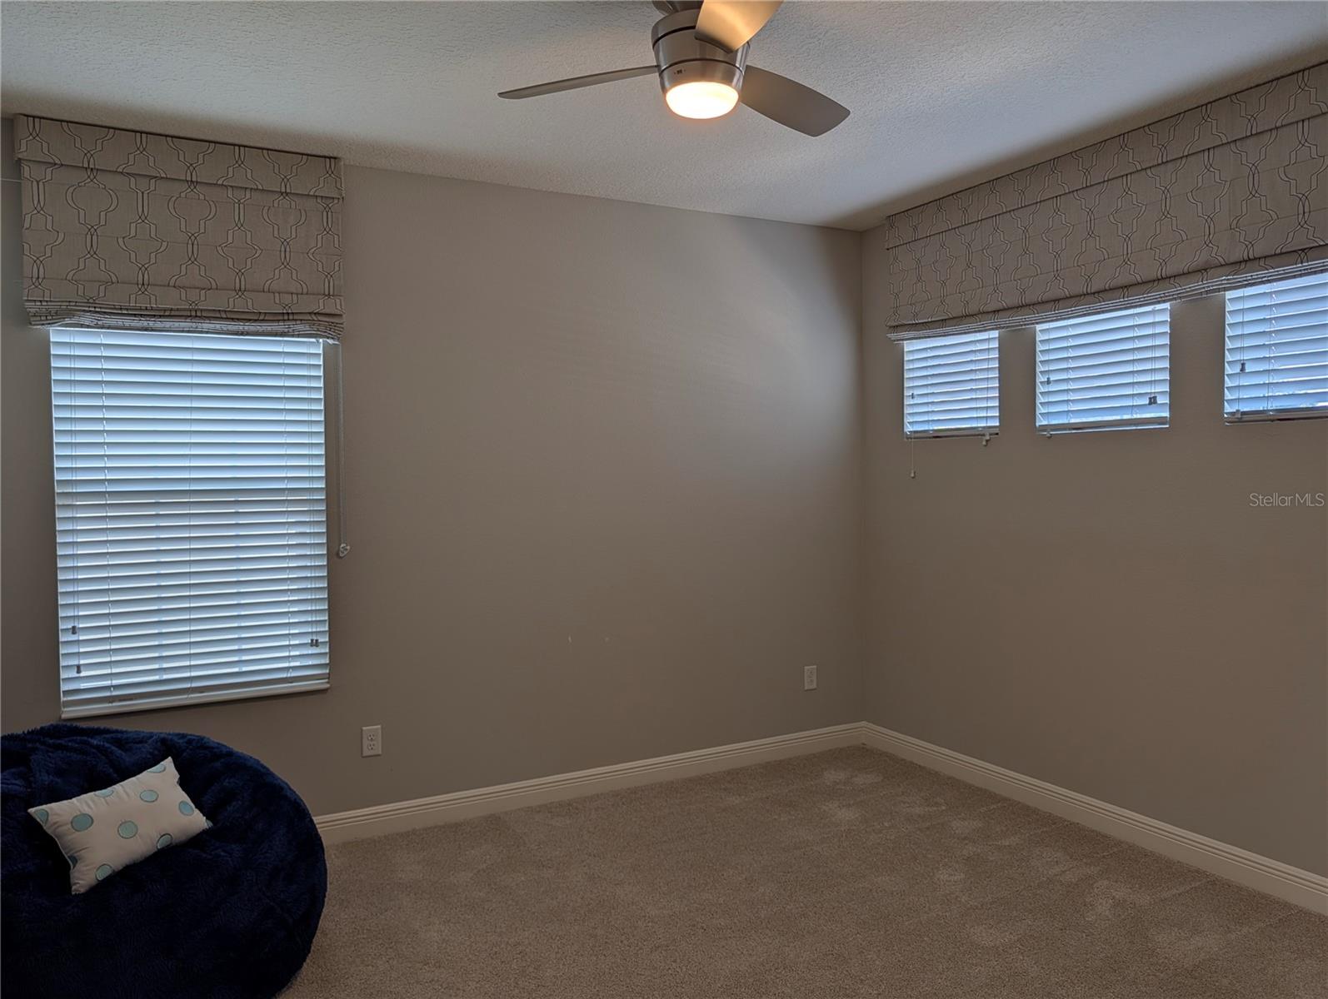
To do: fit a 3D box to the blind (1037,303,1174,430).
[{"bbox_3d":[1.730,-0.507,3.633,0.065,0.458,0.585,-2,2,-28],"label":"blind"}]

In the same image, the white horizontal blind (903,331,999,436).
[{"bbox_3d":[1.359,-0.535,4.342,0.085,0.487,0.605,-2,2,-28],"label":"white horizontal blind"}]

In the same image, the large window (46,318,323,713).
[{"bbox_3d":[-1.737,0.057,3.445,0.897,1.393,0.095,-2,2,-28],"label":"large window"}]

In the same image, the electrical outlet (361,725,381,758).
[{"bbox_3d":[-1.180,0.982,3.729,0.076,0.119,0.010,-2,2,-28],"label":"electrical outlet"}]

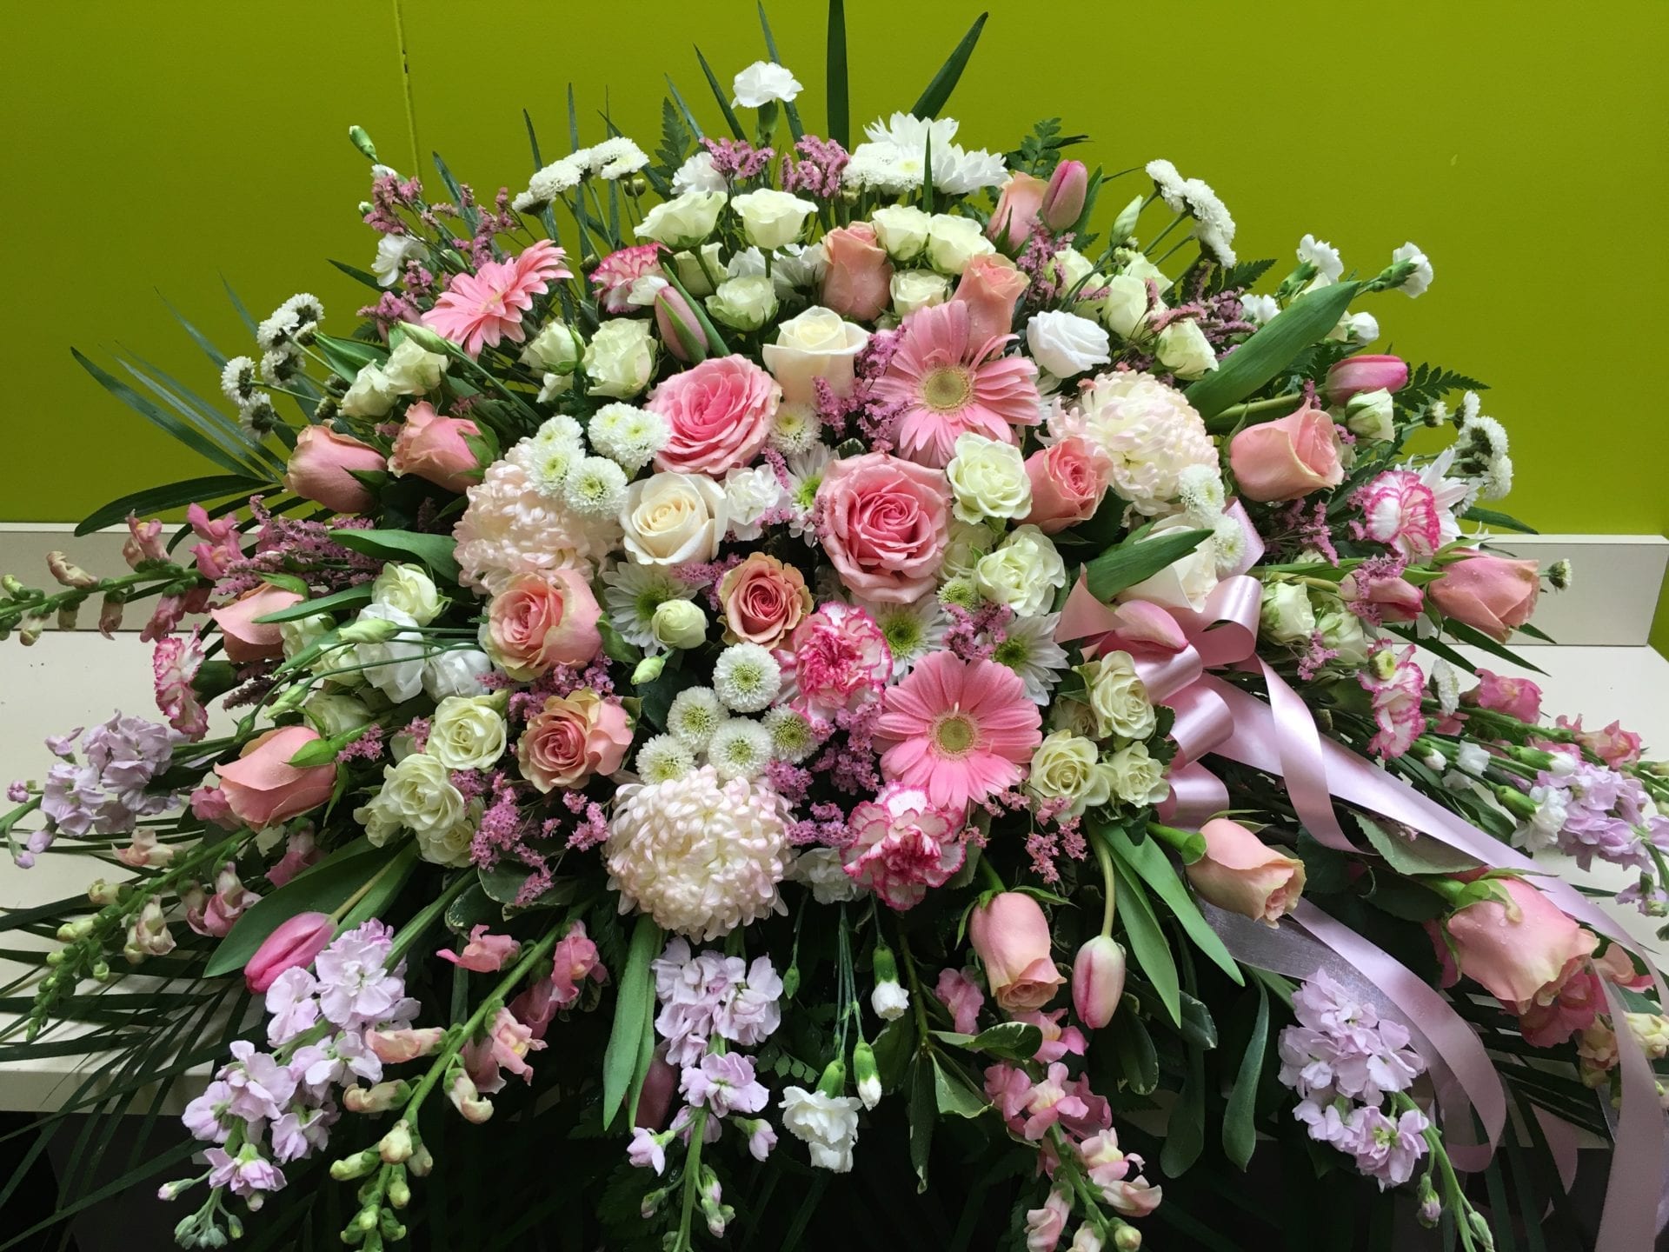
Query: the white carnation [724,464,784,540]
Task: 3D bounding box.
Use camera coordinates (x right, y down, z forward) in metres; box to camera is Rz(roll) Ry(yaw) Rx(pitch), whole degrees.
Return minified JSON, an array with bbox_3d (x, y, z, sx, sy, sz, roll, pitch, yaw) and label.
[{"bbox_3d":[-0.048,-0.073,0.832,0.040,0.035,0.040,-3,60,-5],"label":"white carnation"}]

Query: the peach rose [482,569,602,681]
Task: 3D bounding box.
[{"bbox_3d":[-0.165,-0.001,0.790,0.059,0.059,0.053,10,-2,24],"label":"peach rose"}]

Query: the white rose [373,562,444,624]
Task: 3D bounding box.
[{"bbox_3d":[-0.287,-0.021,0.940,0.047,0.047,0.042,-6,-14,26],"label":"white rose"}]

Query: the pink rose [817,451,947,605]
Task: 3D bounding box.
[{"bbox_3d":[0.028,-0.055,0.790,0.076,0.084,0.055,-1,-2,-3],"label":"pink rose"}]

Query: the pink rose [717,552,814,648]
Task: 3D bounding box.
[{"bbox_3d":[-0.040,-0.015,0.811,0.055,0.055,0.047,-1,-9,0],"label":"pink rose"}]

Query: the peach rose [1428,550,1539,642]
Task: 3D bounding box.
[{"bbox_3d":[0.391,-0.018,0.842,0.058,0.048,0.048,16,0,21],"label":"peach rose"}]

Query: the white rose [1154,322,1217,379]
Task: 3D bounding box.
[{"bbox_3d":[0.232,-0.182,0.920,0.036,0.037,0.037,-28,3,24],"label":"white rose"}]

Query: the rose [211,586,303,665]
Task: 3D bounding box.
[{"bbox_3d":[-0.374,-0.001,0.910,0.059,0.051,0.051,-10,0,-25],"label":"rose"}]

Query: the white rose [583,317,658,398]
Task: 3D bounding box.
[{"bbox_3d":[-0.137,-0.172,0.900,0.049,0.041,0.049,-12,58,20],"label":"white rose"}]

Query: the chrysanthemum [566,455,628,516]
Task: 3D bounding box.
[{"bbox_3d":[-0.136,-0.080,0.801,0.035,0.035,0.023,2,-17,7],"label":"chrysanthemum"}]

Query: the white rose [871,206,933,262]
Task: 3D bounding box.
[{"bbox_3d":[0.044,-0.259,0.920,0.041,0.036,0.039,3,30,2],"label":"white rose"}]

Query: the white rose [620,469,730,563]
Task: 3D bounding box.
[{"bbox_3d":[-0.093,-0.062,0.810,0.060,0.053,0.050,4,-13,10],"label":"white rose"}]

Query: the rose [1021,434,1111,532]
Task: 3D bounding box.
[{"bbox_3d":[0.136,-0.083,0.820,0.046,0.053,0.052,-16,2,-32],"label":"rose"}]

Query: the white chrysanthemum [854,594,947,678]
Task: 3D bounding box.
[{"bbox_3d":[0.044,0.006,0.920,0.064,0.064,0.023,0,-3,0],"label":"white chrysanthemum"}]

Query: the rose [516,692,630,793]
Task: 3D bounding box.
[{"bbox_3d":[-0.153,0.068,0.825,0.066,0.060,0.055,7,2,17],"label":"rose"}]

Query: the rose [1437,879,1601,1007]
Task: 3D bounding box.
[{"bbox_3d":[0.379,0.175,0.775,0.082,0.064,0.064,33,0,-6],"label":"rose"}]

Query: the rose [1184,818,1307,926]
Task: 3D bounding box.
[{"bbox_3d":[0.243,0.145,0.825,0.072,0.051,0.051,34,0,12],"label":"rose"}]

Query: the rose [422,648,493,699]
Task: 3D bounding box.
[{"bbox_3d":[-0.235,0.030,0.875,0.045,0.035,0.042,-21,28,-15],"label":"rose"}]

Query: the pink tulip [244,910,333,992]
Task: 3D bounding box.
[{"bbox_3d":[-0.316,0.189,0.810,0.058,0.028,0.028,-39,0,-6],"label":"pink tulip"}]

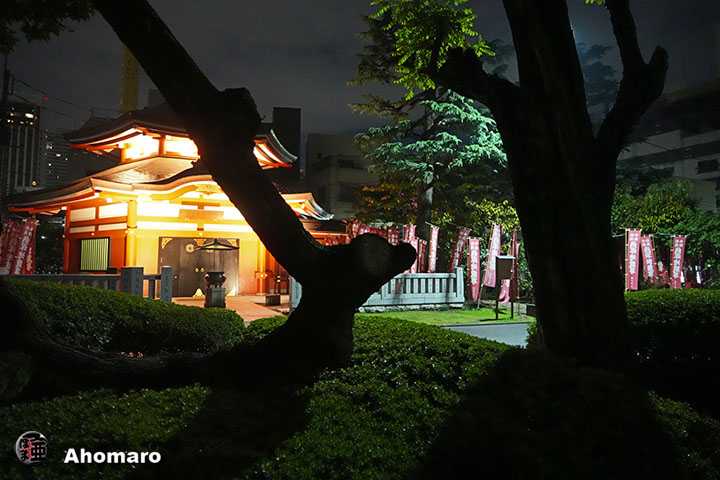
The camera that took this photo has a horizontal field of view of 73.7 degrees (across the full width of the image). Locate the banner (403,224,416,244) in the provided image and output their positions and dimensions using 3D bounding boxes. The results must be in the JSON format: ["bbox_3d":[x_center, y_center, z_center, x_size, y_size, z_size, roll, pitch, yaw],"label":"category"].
[{"bbox_3d":[1.463,0.477,14.100,0.420,1.800,0.050,4,-4,-30],"label":"banner"}]

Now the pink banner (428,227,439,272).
[{"bbox_3d":[2.194,0.524,14.300,0.050,1.800,0.420,1,-5,38],"label":"pink banner"}]

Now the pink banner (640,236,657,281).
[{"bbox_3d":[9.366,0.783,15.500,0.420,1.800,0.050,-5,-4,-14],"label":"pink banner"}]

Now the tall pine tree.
[{"bbox_3d":[2.570,-3.609,17.500,6.200,11.800,6.000,0,-3,0],"label":"tall pine tree"}]

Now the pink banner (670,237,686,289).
[{"bbox_3d":[10.211,0.802,15.400,0.430,1.800,0.050,7,-4,-10],"label":"pink banner"}]

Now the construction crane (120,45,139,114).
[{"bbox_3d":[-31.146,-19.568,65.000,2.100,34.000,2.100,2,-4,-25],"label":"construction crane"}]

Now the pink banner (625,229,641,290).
[{"bbox_3d":[8.241,0.604,14.500,0.450,1.800,0.080,0,-3,5],"label":"pink banner"}]

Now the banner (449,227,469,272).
[{"bbox_3d":[2.829,0.540,14.000,0.450,1.800,0.080,12,0,29],"label":"banner"}]

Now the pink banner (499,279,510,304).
[{"bbox_3d":[4.190,0.868,13.400,0.450,1.800,0.080,9,-2,-11],"label":"pink banner"}]

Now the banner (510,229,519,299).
[{"bbox_3d":[4.101,0.630,12.700,0.080,1.800,0.450,0,-3,-3],"label":"banner"}]

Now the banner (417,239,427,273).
[{"bbox_3d":[1.875,0.915,14.400,0.450,1.800,0.080,-3,-4,41],"label":"banner"}]

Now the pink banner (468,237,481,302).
[{"bbox_3d":[3.317,0.882,13.900,0.420,1.800,0.050,4,-5,-33],"label":"pink banner"}]

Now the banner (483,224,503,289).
[{"bbox_3d":[3.878,0.452,13.900,0.420,1.800,0.050,12,-5,-41],"label":"banner"}]

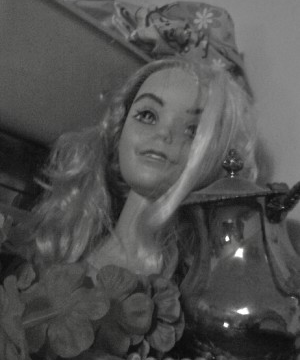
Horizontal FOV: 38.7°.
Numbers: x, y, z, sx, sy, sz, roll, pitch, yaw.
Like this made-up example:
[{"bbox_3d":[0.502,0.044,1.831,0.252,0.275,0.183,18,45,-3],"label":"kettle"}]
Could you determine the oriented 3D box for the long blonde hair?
[{"bbox_3d":[-0.008,-0.019,0.455,0.215,0.228,0.160,14,-12,-13],"label":"long blonde hair"}]

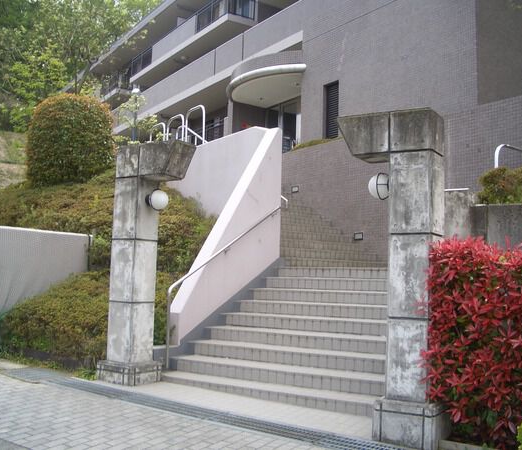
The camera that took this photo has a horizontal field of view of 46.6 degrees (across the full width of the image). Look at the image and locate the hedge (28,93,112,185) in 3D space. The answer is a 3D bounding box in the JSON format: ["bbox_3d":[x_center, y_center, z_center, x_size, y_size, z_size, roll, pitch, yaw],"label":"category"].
[{"bbox_3d":[-3.980,-1.757,12.600,1.800,2.000,1.750,3,-5,-18],"label":"hedge"}]

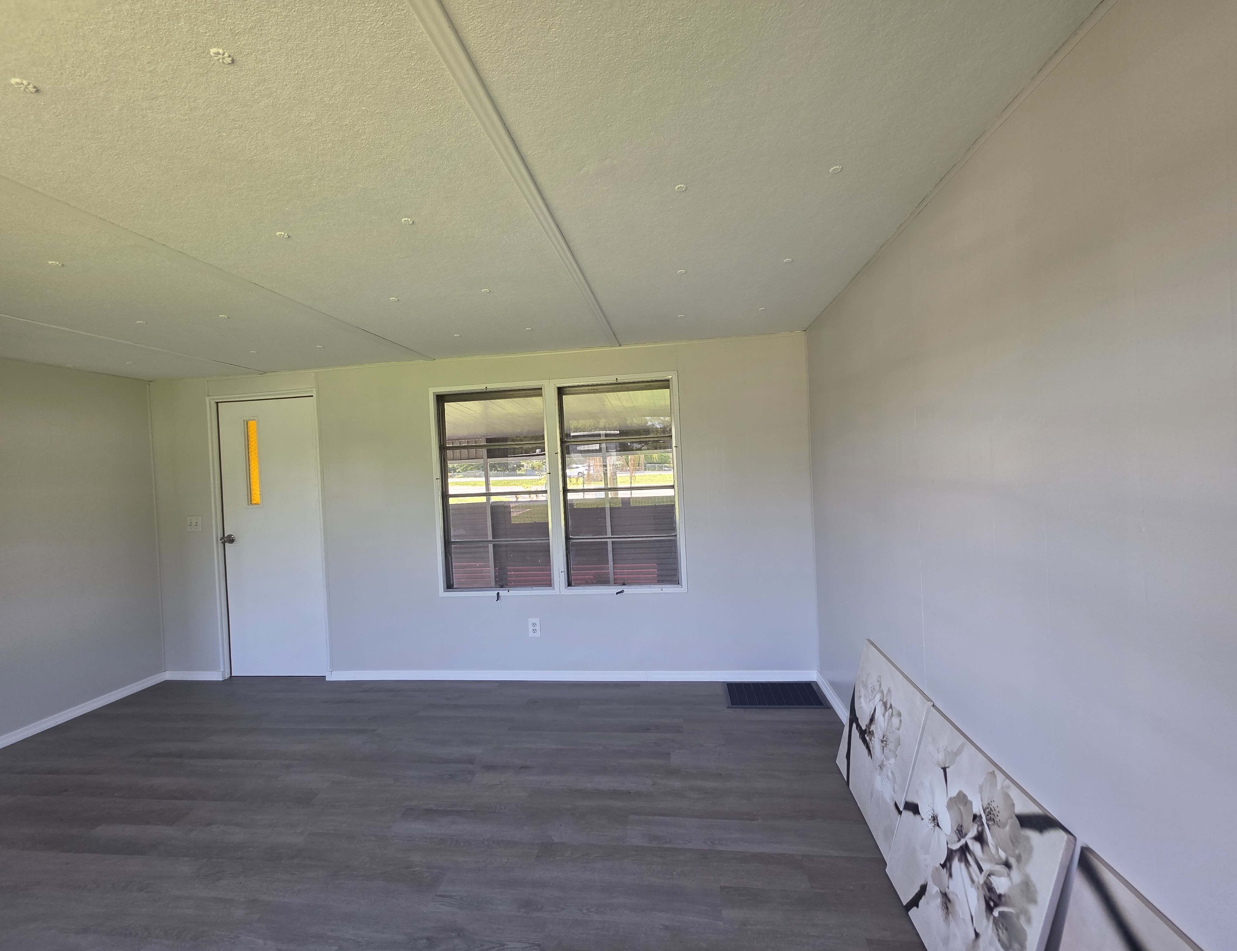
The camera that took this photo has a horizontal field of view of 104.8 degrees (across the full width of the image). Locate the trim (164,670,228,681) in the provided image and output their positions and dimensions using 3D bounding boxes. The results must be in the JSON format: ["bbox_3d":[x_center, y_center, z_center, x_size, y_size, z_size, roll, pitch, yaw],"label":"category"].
[{"bbox_3d":[-3.021,1.431,3.403,0.481,0.068,0.015,-3,1,7],"label":"trim"}]

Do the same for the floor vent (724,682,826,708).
[{"bbox_3d":[0.886,1.248,2.728,0.545,0.015,0.315,-3,1,7],"label":"floor vent"}]

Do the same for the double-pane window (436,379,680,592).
[{"bbox_3d":[-0.405,0.079,3.050,1.575,1.331,0.080,-3,1,7],"label":"double-pane window"}]

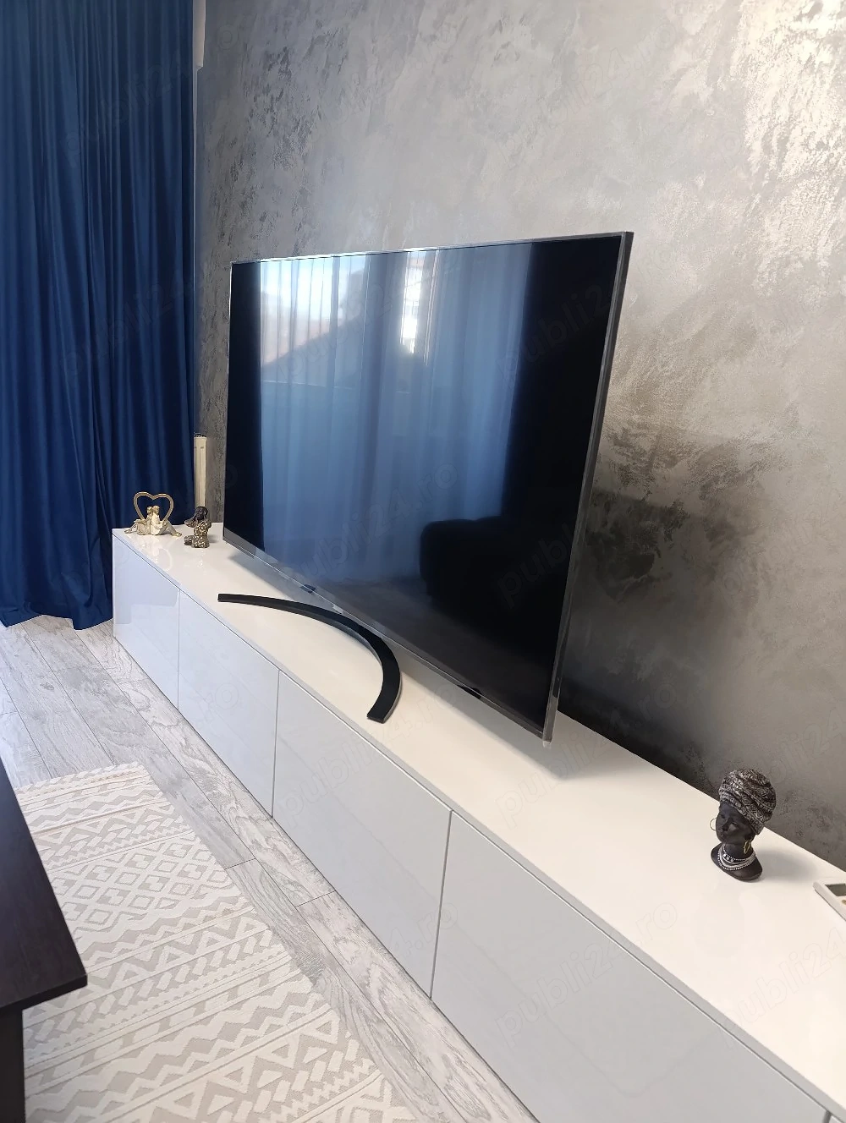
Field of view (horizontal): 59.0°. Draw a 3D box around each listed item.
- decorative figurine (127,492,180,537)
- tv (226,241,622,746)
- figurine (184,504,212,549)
[{"bbox_3d":[-0.943,-0.168,2.619,0.182,0.147,0.060,3,15,-12],"label":"decorative figurine"},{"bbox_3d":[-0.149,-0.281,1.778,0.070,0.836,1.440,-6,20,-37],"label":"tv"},{"bbox_3d":[-0.763,-0.122,2.538,0.067,0.137,0.076,10,16,16],"label":"figurine"}]

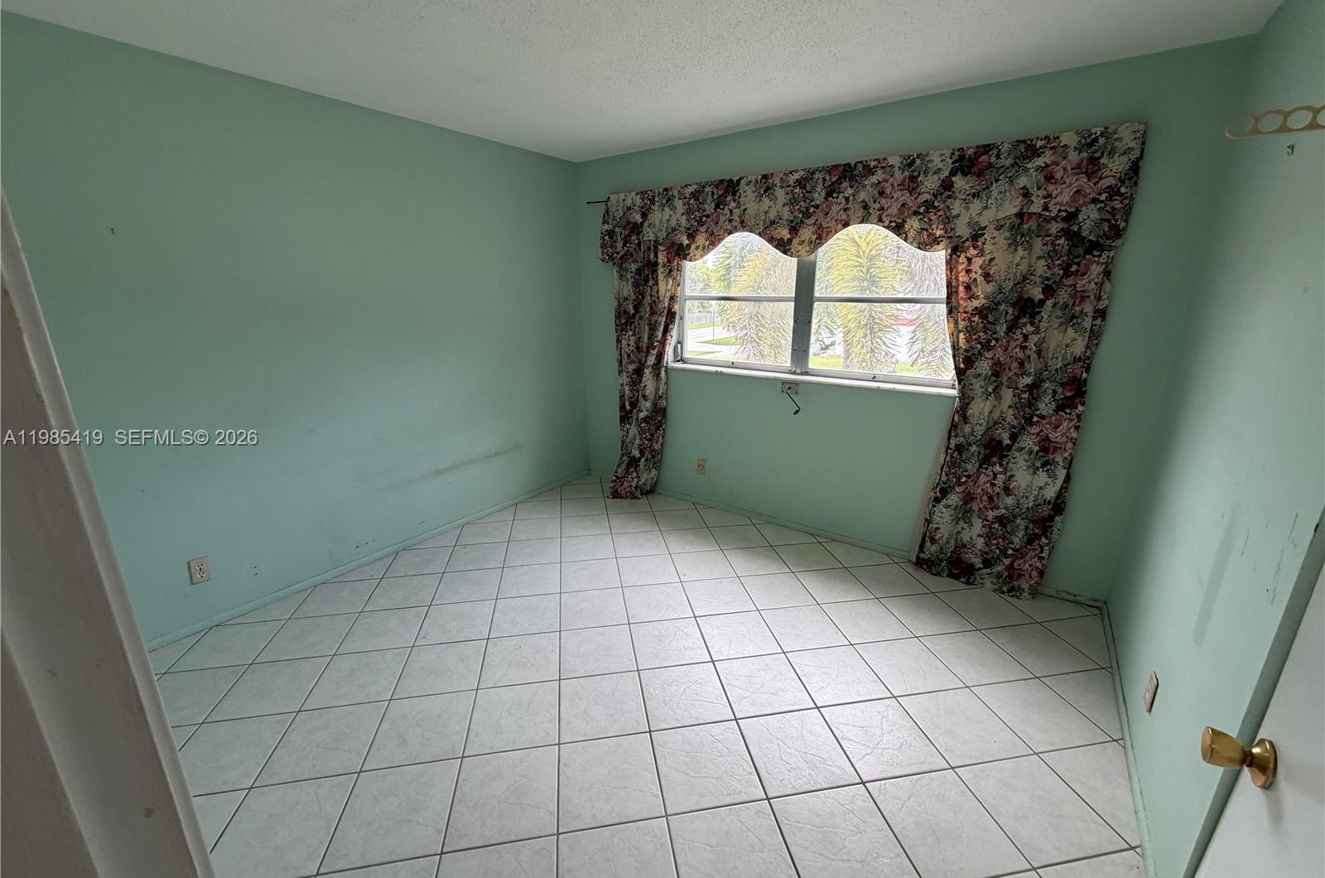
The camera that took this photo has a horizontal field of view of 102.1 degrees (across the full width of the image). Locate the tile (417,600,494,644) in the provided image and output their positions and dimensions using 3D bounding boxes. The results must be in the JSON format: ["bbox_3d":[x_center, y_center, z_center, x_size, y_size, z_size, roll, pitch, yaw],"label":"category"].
[{"bbox_3d":[-0.975,0.876,2.553,0.315,0.010,0.315,-3,16,-10],"label":"tile"}]

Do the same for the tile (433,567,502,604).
[{"bbox_3d":[-1.032,0.788,2.857,0.315,0.010,0.315,-3,16,-10],"label":"tile"}]

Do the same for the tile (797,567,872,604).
[{"bbox_3d":[0.927,0.787,2.880,0.315,0.010,0.315,-3,16,-10],"label":"tile"}]

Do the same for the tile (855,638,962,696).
[{"bbox_3d":[1.039,0.962,2.268,0.318,0.010,0.318,-3,16,-10],"label":"tile"}]

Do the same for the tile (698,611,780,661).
[{"bbox_3d":[0.349,0.904,2.464,0.318,0.010,0.318,-3,16,-10],"label":"tile"}]

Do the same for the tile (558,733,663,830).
[{"bbox_3d":[-0.177,1.129,1.779,0.324,0.010,0.324,-3,16,-10],"label":"tile"}]

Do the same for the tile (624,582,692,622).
[{"bbox_3d":[-0.025,0.846,2.765,0.324,0.010,0.324,-3,16,-10],"label":"tile"}]

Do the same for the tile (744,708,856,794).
[{"bbox_3d":[0.469,1.098,1.889,0.324,0.010,0.324,-3,16,-10],"label":"tile"}]

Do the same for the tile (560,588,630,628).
[{"bbox_3d":[-0.350,0.859,2.704,0.321,0.010,0.321,-3,16,-10],"label":"tile"}]

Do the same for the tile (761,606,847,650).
[{"bbox_3d":[0.666,0.890,2.519,0.318,0.010,0.318,-3,16,-10],"label":"tile"}]

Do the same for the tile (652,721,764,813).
[{"bbox_3d":[0.146,1.114,1.834,0.324,0.010,0.324,-3,16,-10],"label":"tile"}]

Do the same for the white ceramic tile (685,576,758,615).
[{"bbox_3d":[0.298,0.831,2.820,0.324,0.010,0.324,-3,16,-10],"label":"white ceramic tile"}]

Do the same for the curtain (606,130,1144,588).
[{"bbox_3d":[0.728,-0.443,3.202,2.908,2.174,0.209,11,19,33],"label":"curtain"}]

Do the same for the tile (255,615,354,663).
[{"bbox_3d":[-1.637,0.918,2.482,0.321,0.010,0.321,-3,16,-10],"label":"tile"}]

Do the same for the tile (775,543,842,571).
[{"bbox_3d":[0.880,0.711,3.236,0.321,0.010,0.321,-3,16,-10],"label":"tile"}]

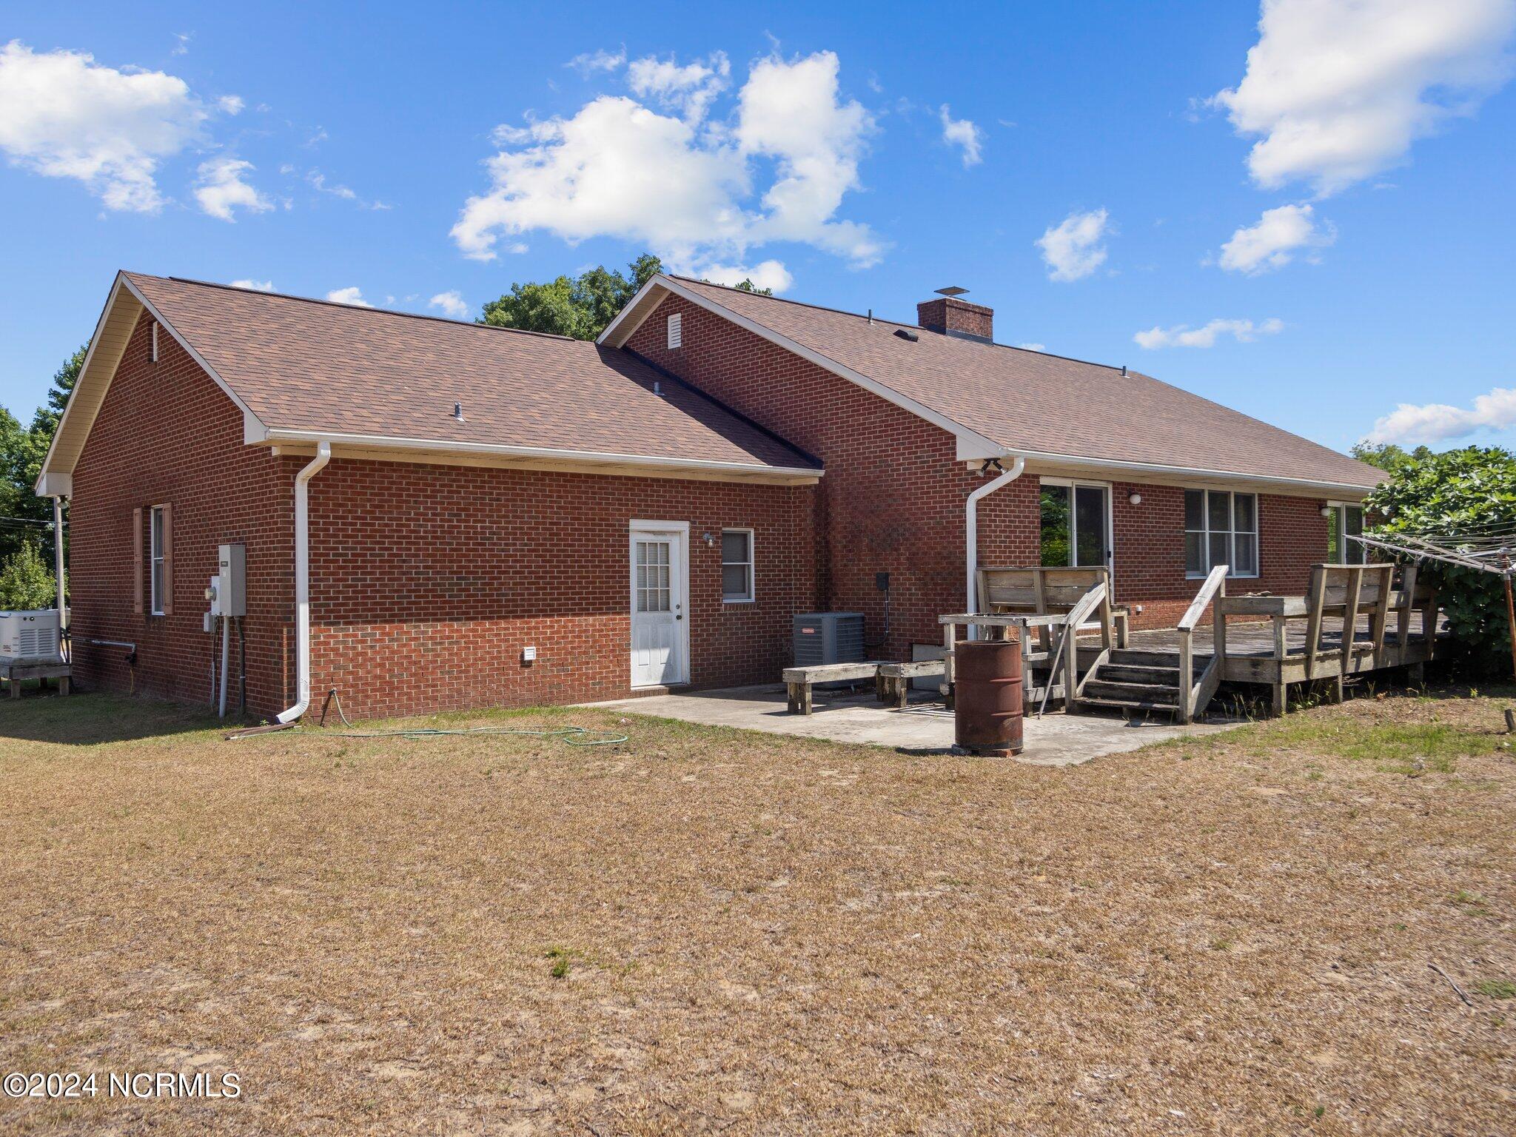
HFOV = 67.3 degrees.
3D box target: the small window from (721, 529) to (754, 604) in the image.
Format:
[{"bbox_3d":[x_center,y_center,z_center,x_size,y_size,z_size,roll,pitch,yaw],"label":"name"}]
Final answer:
[{"bbox_3d":[-0.288,-0.030,16.009,0.600,1.050,0.080,-1,0,-42],"label":"small window"}]

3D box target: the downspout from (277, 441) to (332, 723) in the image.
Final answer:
[{"bbox_3d":[-4.623,0.148,11.590,0.360,2.860,0.660,-1,0,-42],"label":"downspout"}]

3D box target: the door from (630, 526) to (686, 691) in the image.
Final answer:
[{"bbox_3d":[-1.298,0.509,15.088,0.960,2.120,0.120,-1,0,-42],"label":"door"}]

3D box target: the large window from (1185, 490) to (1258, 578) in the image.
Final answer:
[{"bbox_3d":[7.624,-0.540,18.704,2.600,1.430,0.110,-1,0,-42],"label":"large window"}]

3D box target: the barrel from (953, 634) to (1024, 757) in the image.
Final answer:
[{"bbox_3d":[2.000,1.096,9.850,0.590,0.900,0.590,-1,0,0],"label":"barrel"}]

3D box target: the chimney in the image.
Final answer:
[{"bbox_3d":[4.238,-5.348,24.369,1.600,1.120,0.780,-1,0,-42],"label":"chimney"}]

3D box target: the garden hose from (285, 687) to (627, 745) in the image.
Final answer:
[{"bbox_3d":[-2.962,1.462,11.467,3.615,0.410,1.010,-1,0,18],"label":"garden hose"}]

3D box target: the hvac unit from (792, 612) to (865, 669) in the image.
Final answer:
[{"bbox_3d":[0.931,1.071,15.045,0.740,0.950,0.740,-1,0,-42],"label":"hvac unit"}]

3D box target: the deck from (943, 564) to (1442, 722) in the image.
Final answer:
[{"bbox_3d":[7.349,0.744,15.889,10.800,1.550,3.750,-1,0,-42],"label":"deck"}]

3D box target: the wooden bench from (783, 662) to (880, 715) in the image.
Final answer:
[{"bbox_3d":[0.882,1.386,13.297,1.300,0.500,0.420,-1,0,-42],"label":"wooden bench"}]

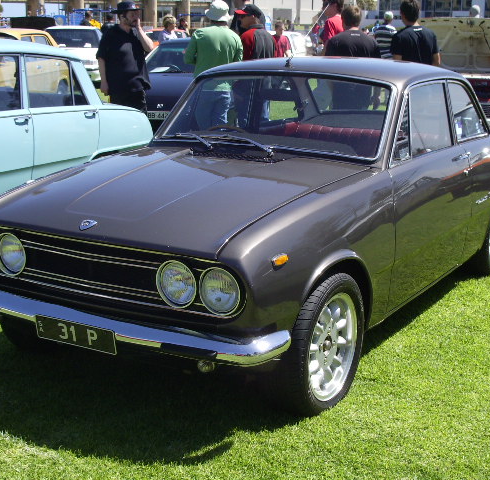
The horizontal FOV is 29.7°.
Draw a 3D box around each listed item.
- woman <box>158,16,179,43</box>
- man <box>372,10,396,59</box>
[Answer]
[{"bbox_3d":[-1.237,-2.795,14.982,0.300,1.640,0.460,6,14,20],"label":"woman"},{"bbox_3d":[2.479,-3.181,16.599,0.520,1.790,0.320,4,13,12],"label":"man"}]

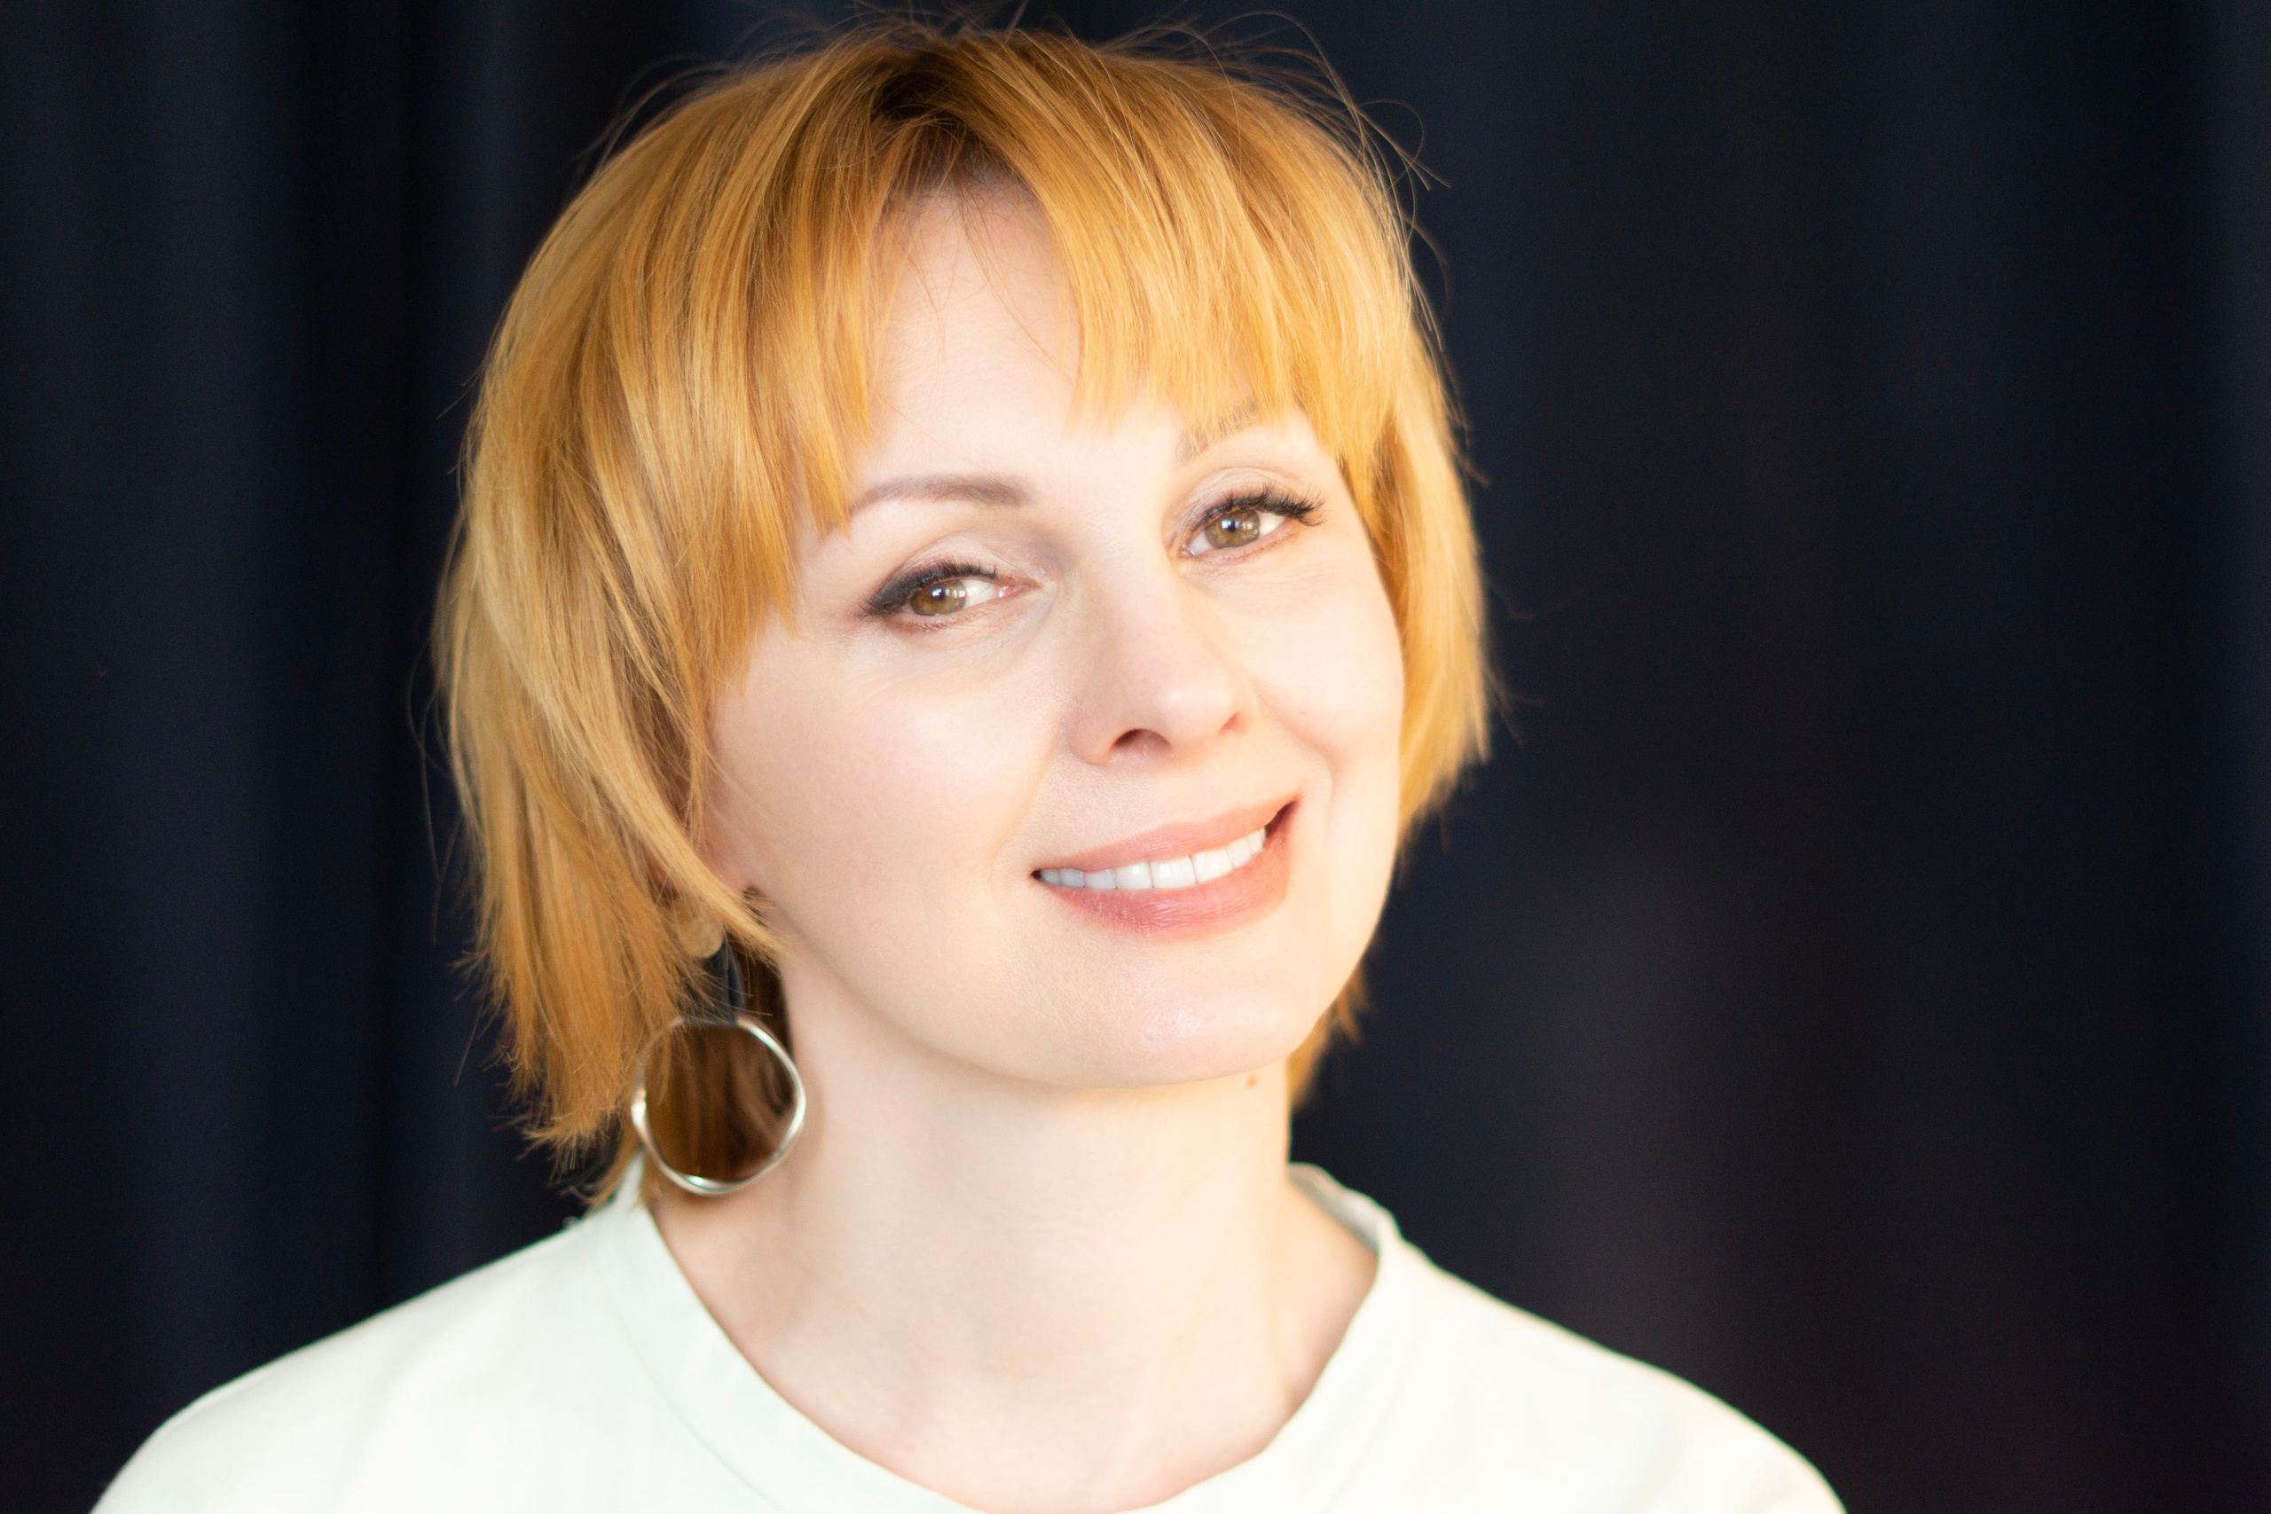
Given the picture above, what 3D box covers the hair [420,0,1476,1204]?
[{"bbox_3d":[-0.039,-0.034,1.035,0.218,0.240,0.215,-12,-6,-18],"label":"hair"}]

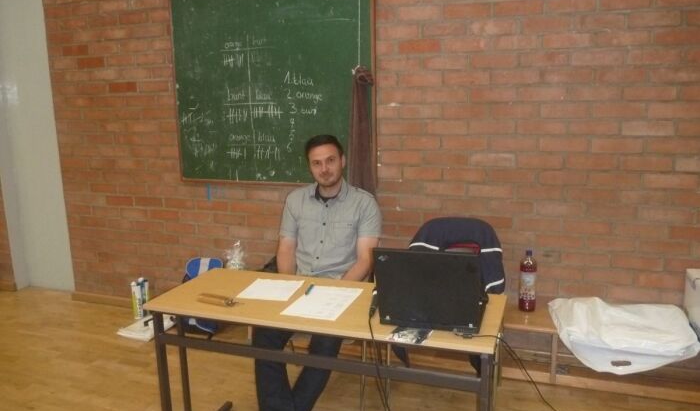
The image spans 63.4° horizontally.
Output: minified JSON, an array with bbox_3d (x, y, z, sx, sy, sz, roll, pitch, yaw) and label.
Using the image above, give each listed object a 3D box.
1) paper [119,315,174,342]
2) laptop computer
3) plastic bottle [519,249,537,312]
[{"bbox_3d":[-1.305,0.783,3.714,0.280,0.026,0.400,3,11,19],"label":"paper"},{"bbox_3d":[0.289,0.256,1.958,0.330,0.284,0.335,2,11,17],"label":"laptop computer"},{"bbox_3d":[0.914,0.378,2.878,0.086,0.312,0.086,3,11,19],"label":"plastic bottle"}]

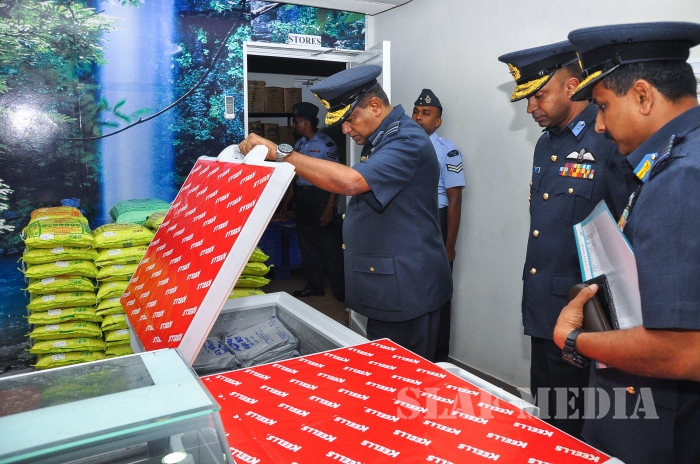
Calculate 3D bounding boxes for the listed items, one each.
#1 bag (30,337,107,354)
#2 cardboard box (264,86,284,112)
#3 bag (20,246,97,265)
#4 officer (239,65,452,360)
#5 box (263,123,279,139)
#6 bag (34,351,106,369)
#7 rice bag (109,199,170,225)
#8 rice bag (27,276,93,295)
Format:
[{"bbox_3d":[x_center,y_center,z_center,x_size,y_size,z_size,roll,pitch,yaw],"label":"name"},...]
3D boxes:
[{"bbox_3d":[-1.372,0.479,2.575,0.289,0.075,0.380,-4,9,-24],"label":"bag"},{"bbox_3d":[-0.860,-1.386,5.543,0.214,0.260,0.300,-7,11,-32],"label":"cardboard box"},{"bbox_3d":[-1.506,0.089,2.719,0.322,0.086,0.380,-7,11,-32],"label":"bag"},{"bbox_3d":[0.000,0.270,1.900,0.750,1.700,0.520,-4,10,-19],"label":"officer"},{"bbox_3d":[-0.962,-1.097,6.019,0.215,0.285,0.280,-6,9,-31],"label":"box"},{"bbox_3d":[-1.369,0.546,2.586,0.275,0.075,0.380,-4,9,-24],"label":"bag"},{"bbox_3d":[-1.195,-0.125,2.991,0.295,0.100,0.420,-5,9,-29],"label":"rice bag"},{"bbox_3d":[-1.516,0.239,2.737,0.291,0.085,0.380,-7,11,-32],"label":"rice bag"}]

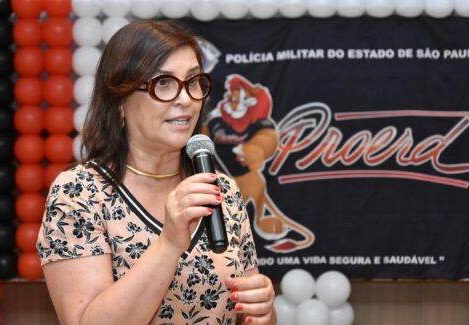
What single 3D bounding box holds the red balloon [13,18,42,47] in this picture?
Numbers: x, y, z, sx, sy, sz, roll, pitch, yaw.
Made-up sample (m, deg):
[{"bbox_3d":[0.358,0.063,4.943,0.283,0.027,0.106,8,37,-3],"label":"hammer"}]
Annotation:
[{"bbox_3d":[-0.917,-0.579,5.600,0.131,0.131,0.131,-1,2,0],"label":"red balloon"}]

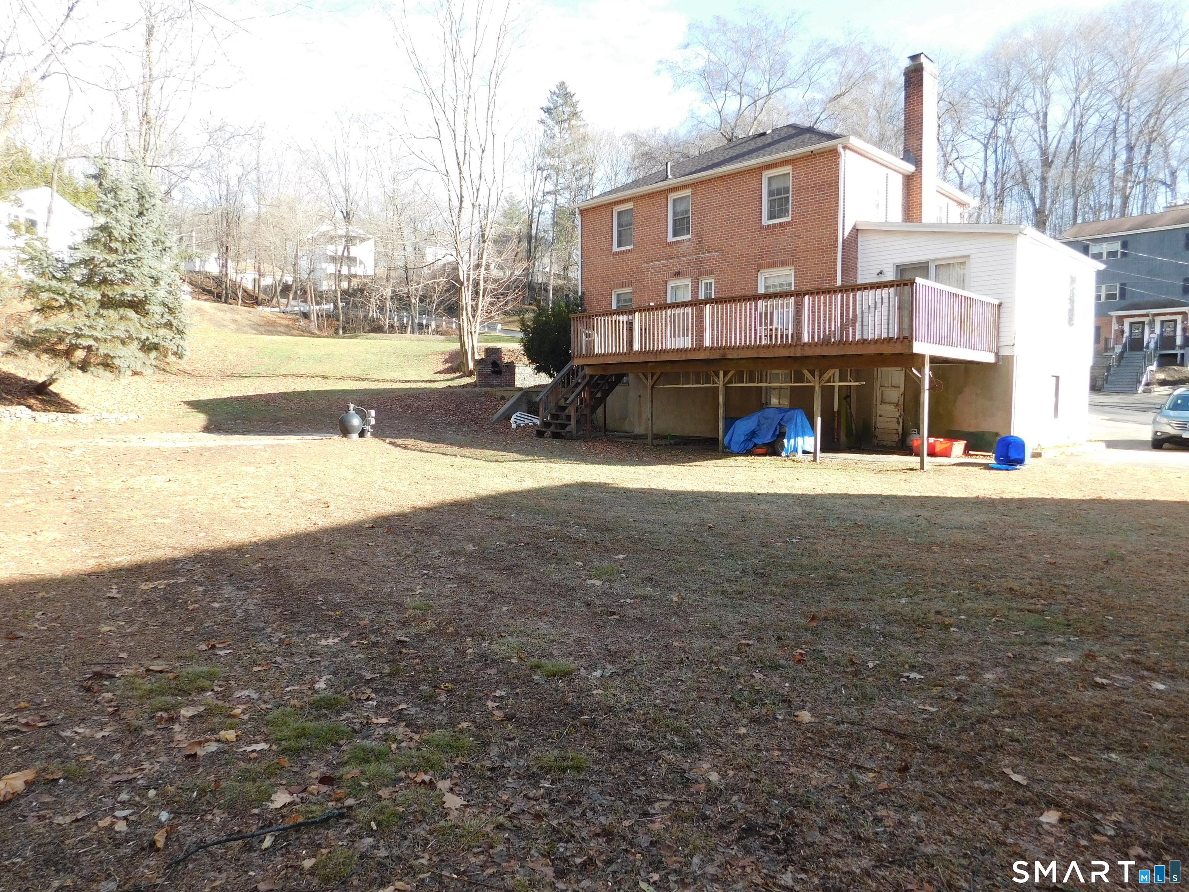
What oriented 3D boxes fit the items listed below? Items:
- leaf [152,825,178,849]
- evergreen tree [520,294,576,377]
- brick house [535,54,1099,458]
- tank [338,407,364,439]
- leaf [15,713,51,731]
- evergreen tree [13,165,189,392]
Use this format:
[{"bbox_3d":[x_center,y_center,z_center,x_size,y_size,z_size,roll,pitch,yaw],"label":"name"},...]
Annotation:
[{"bbox_3d":[-1.434,1.304,2.643,0.070,0.040,0.100,3,4,37],"label":"leaf"},{"bbox_3d":[-1.204,-3.301,24.100,2.000,2.700,2.000,0,3,0],"label":"evergreen tree"},{"bbox_3d":[5.615,-5.064,22.146,12.830,9.950,11.720,4,4,45],"label":"brick house"},{"bbox_3d":[-6.197,-0.603,20.100,0.620,0.850,0.620,0,3,0],"label":"tank"},{"bbox_3d":[-2.475,1.222,3.488,0.150,0.040,0.120,0,3,-3],"label":"leaf"},{"bbox_3d":[-19.373,-6.652,31.000,6.600,9.000,6.500,0,3,0],"label":"evergreen tree"}]

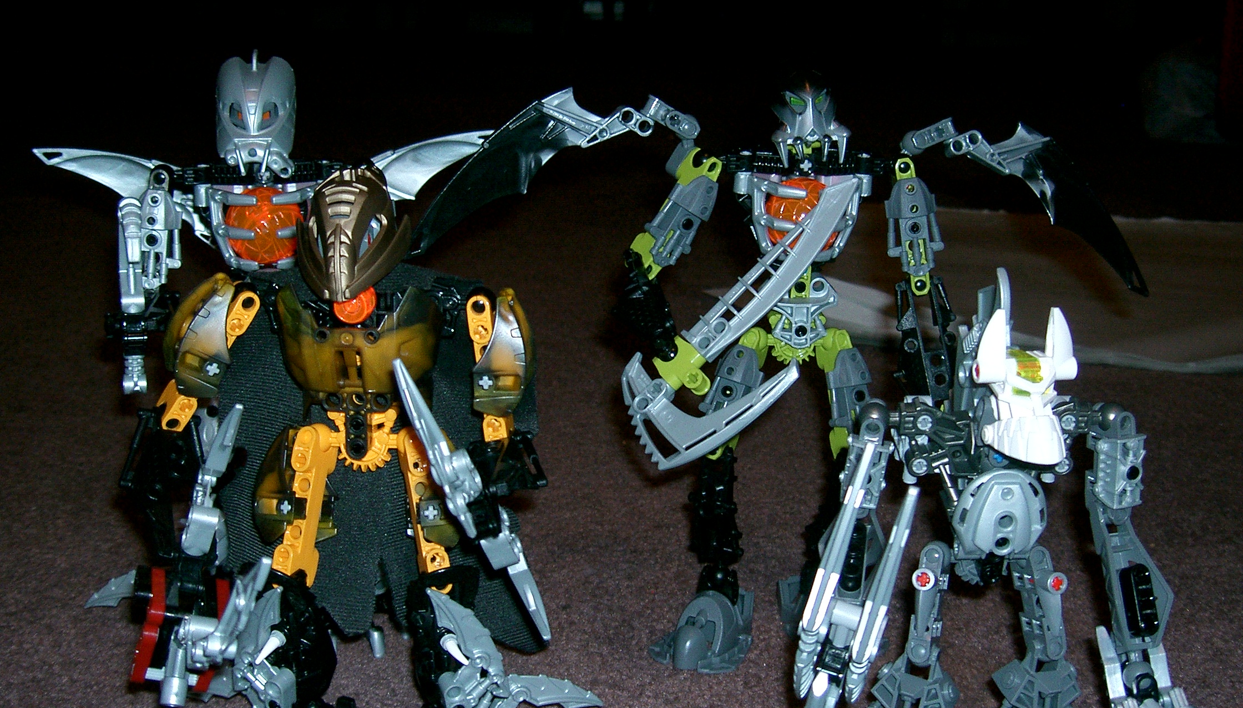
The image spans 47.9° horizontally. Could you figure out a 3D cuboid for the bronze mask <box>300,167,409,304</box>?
[{"bbox_3d":[-0.087,-0.040,0.455,0.038,0.040,0.031,1,19,4],"label":"bronze mask"}]

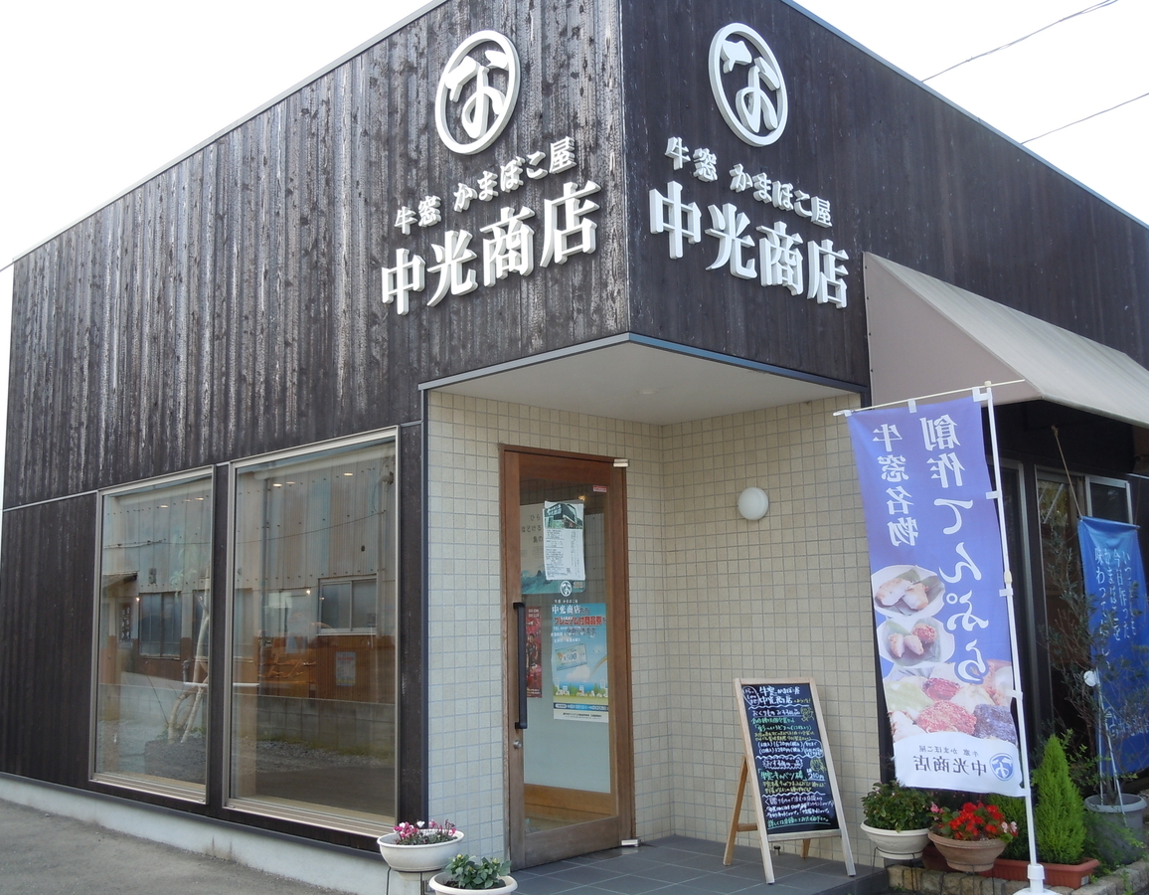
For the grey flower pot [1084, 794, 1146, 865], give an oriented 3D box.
[{"bbox_3d":[2.704,1.907,5.660,0.290,0.295,0.290,-9,-11,44],"label":"grey flower pot"}]

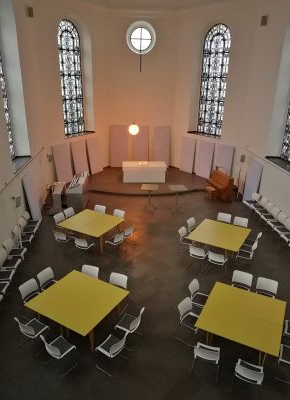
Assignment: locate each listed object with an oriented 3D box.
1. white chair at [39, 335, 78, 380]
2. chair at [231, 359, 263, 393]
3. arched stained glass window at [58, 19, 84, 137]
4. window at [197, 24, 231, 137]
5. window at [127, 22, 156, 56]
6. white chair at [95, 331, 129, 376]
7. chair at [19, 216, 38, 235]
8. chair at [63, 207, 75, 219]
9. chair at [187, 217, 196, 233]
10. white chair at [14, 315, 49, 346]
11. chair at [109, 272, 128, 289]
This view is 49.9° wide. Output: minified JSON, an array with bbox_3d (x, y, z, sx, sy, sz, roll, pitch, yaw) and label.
[{"bbox_3d":[-1.632,2.851,5.957,0.500,0.830,0.510,16,25,33],"label":"white chair"},{"bbox_3d":[1.907,3.201,5.708,0.490,0.816,0.520,10,23,23],"label":"chair"},{"bbox_3d":[-4.208,-6.840,17.911,0.150,6.000,1.600,17,26,36],"label":"arched stained glass window"},{"bbox_3d":[3.676,-6.274,16.676,0.120,5.516,1.720,-15,26,-36],"label":"window"},{"bbox_3d":[-0.200,-9.151,17.578,1.683,1.693,0.306,-1,21,-5],"label":"window"},{"bbox_3d":[-0.629,2.856,6.025,0.535,0.785,0.495,14,25,30],"label":"white chair"},{"bbox_3d":[-3.893,1.038,10.567,0.510,0.830,0.500,0,21,-4],"label":"chair"},{"bbox_3d":[-2.705,0.749,11.811,0.530,0.830,0.500,13,24,28],"label":"chair"},{"bbox_3d":[1.798,1.121,11.038,0.530,0.830,0.500,15,25,32],"label":"chair"},{"bbox_3d":[-2.402,2.828,6.723,0.510,0.800,0.510,12,23,27],"label":"white chair"},{"bbox_3d":[-0.755,2.373,8.033,0.510,0.800,0.510,9,22,21],"label":"chair"}]

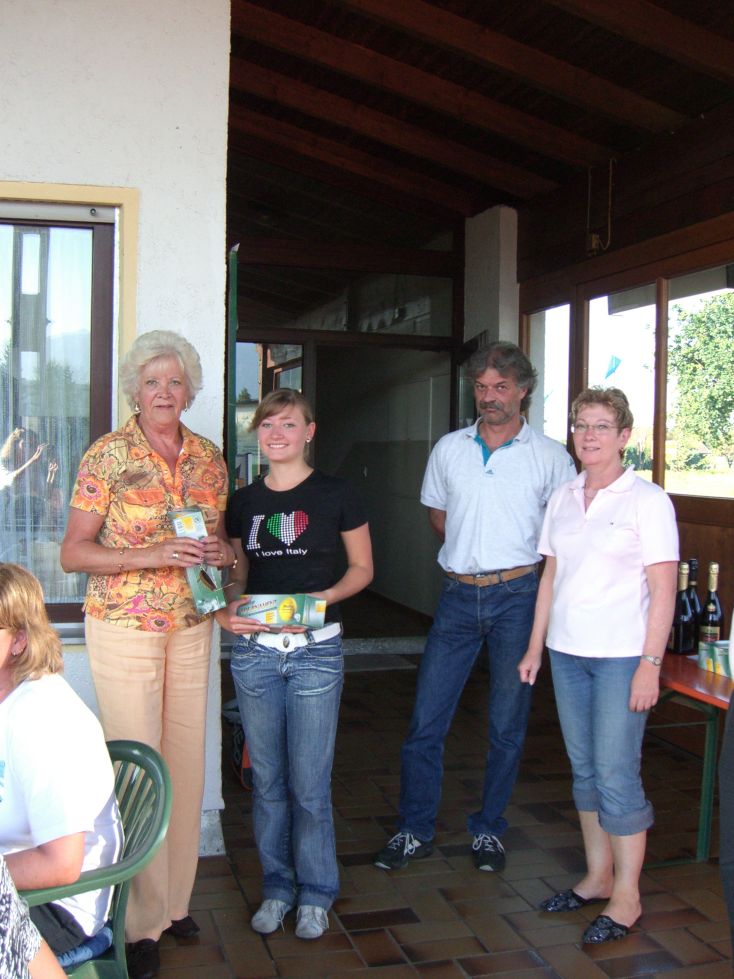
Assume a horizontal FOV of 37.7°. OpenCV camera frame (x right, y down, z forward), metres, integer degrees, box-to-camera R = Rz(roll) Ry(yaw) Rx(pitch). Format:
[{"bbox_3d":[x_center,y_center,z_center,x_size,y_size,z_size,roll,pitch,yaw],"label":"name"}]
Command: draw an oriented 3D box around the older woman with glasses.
[{"bbox_3d":[0.742,0.507,3.339,0.470,1.645,0.410,2,2,41],"label":"older woman with glasses"}]

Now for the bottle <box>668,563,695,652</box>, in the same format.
[{"bbox_3d":[1.074,0.405,3.646,0.088,0.312,0.088,1,2,17],"label":"bottle"}]

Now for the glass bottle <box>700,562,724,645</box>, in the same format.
[{"bbox_3d":[1.187,0.406,3.680,0.088,0.312,0.088,1,2,18],"label":"glass bottle"}]

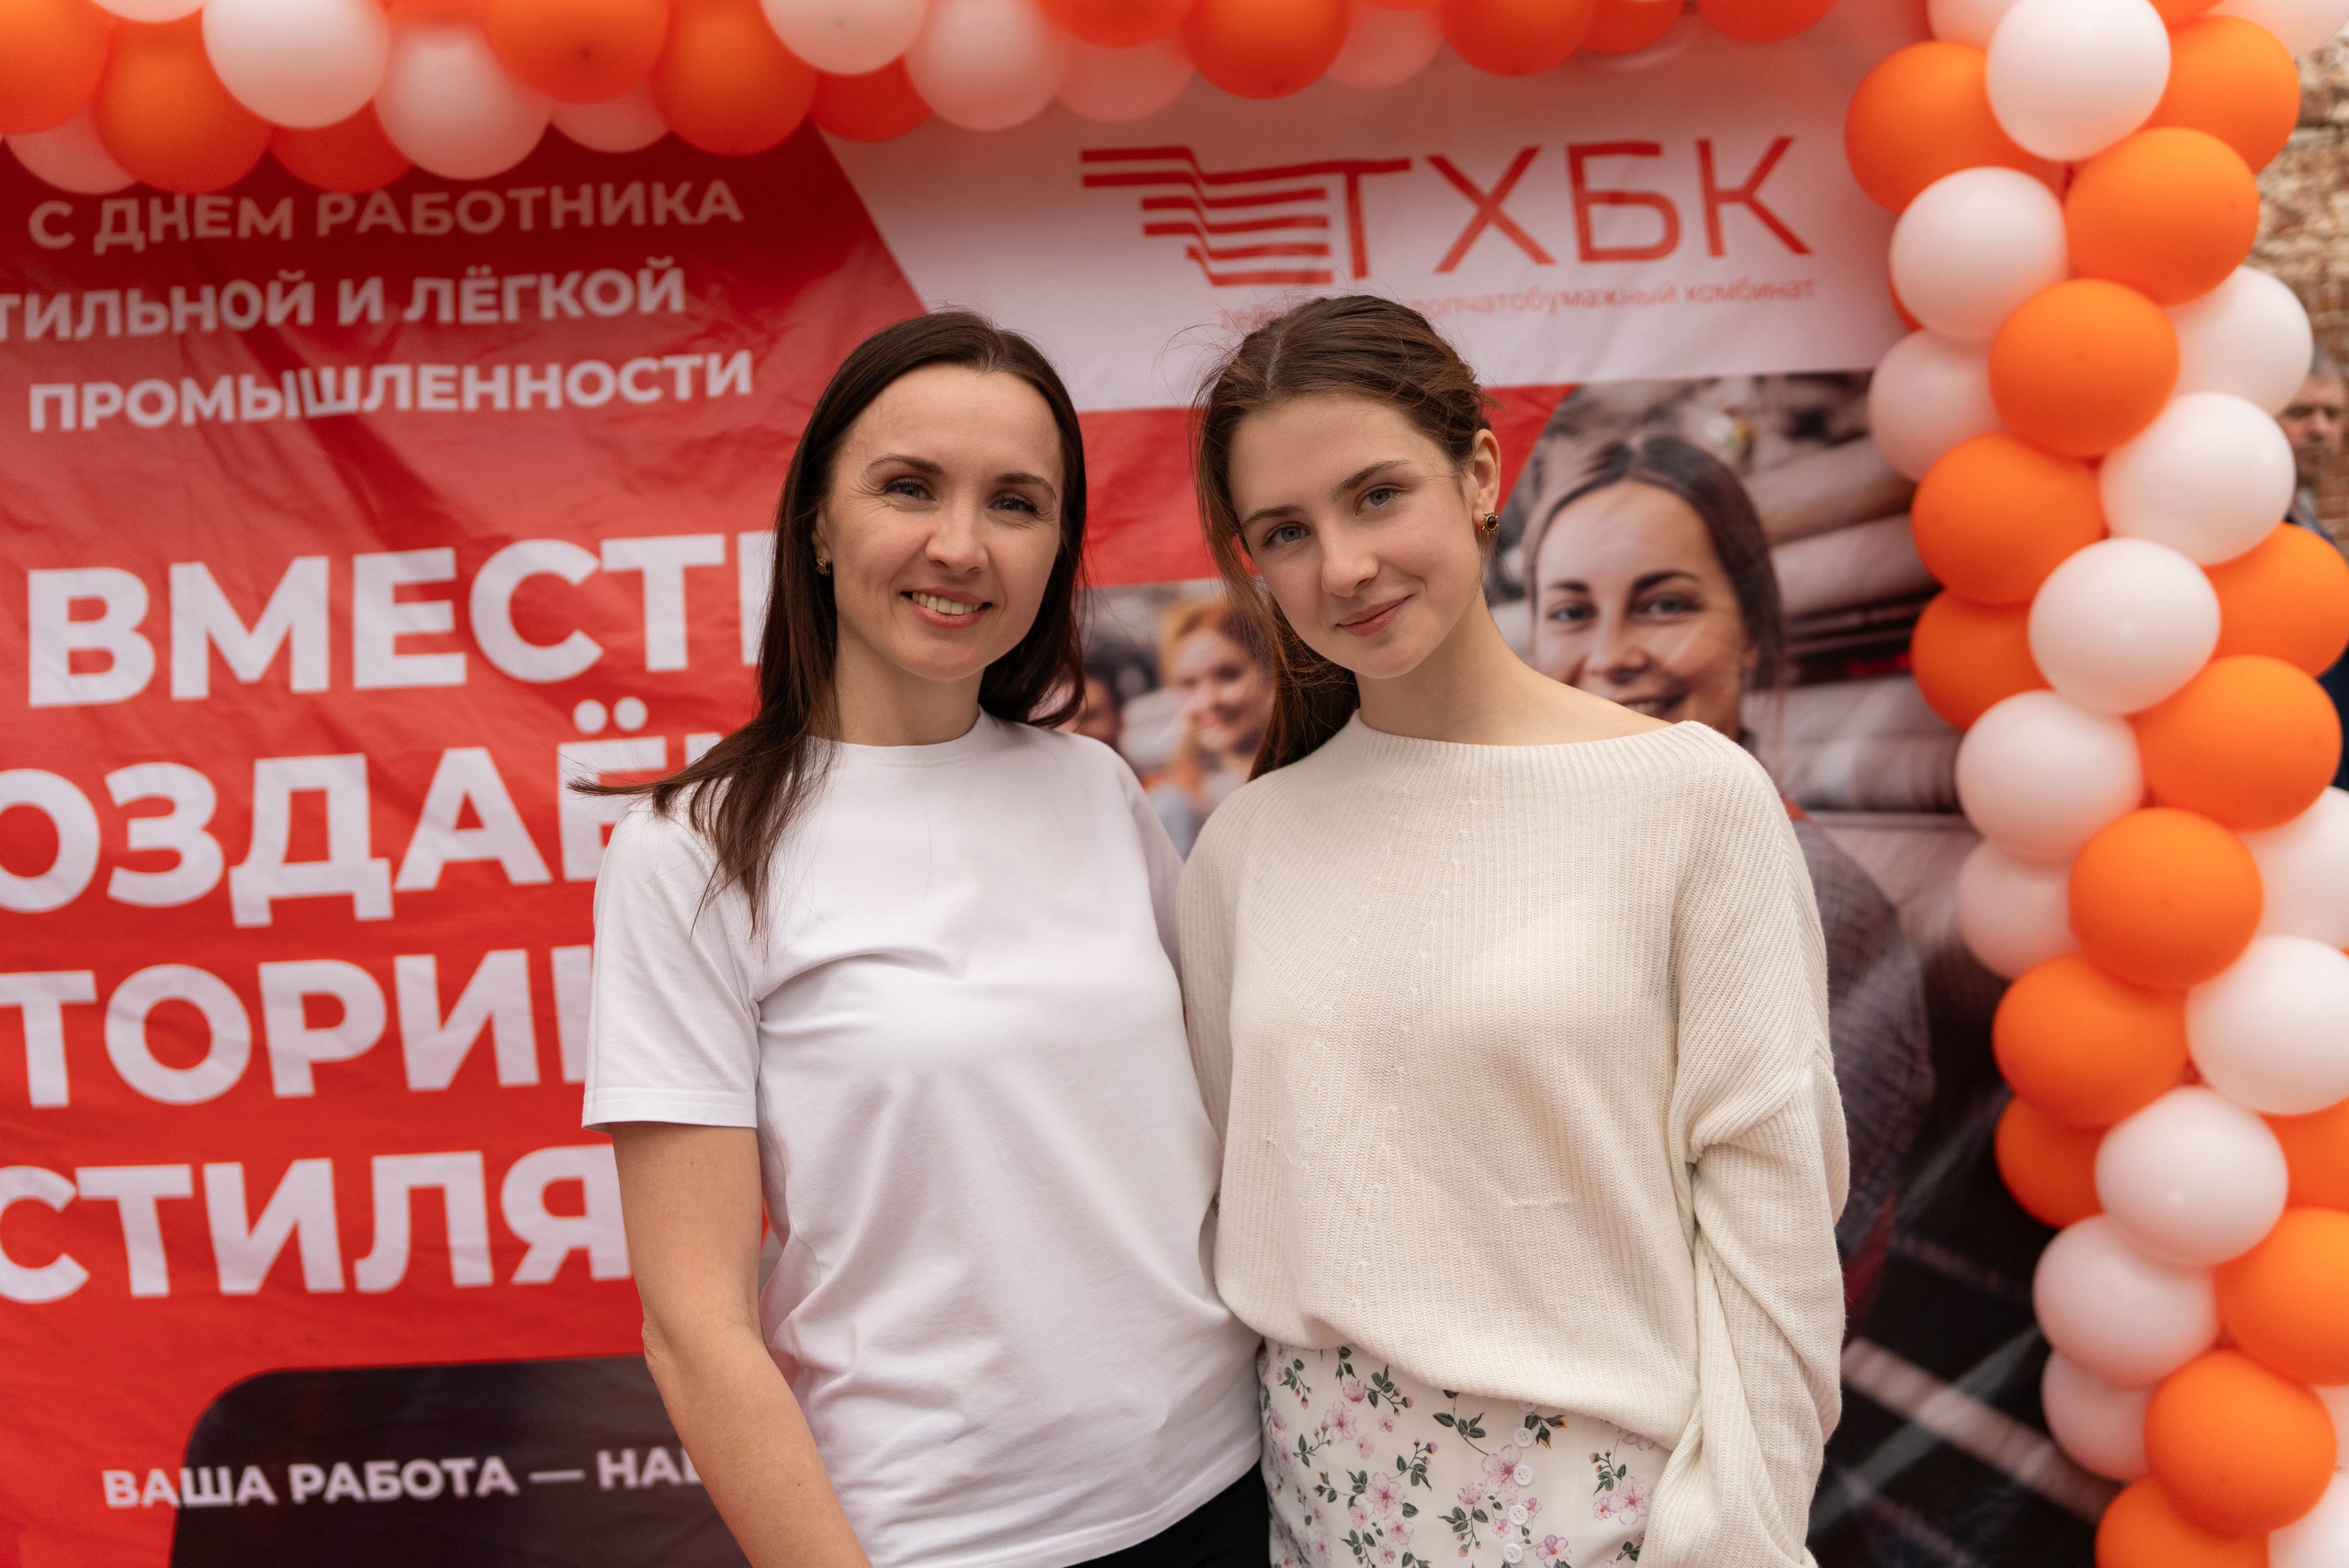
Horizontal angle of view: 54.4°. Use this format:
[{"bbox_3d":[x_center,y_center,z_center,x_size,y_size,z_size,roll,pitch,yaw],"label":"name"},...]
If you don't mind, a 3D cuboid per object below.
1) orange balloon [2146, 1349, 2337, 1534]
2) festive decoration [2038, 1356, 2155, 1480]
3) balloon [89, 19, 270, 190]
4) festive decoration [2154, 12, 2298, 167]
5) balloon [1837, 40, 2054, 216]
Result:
[{"bbox_3d":[1.127,0.697,2.420,0.190,0.186,0.196,-3,-1,0],"label":"orange balloon"},{"bbox_3d":[1.092,0.697,2.596,0.195,0.188,0.195,-4,-1,0],"label":"festive decoration"},{"bbox_3d":[-1.085,-0.748,2.507,0.195,0.188,0.195,-4,-1,0],"label":"balloon"},{"bbox_3d":[1.152,-0.761,2.530,0.185,0.181,0.191,-3,-1,0],"label":"festive decoration"},{"bbox_3d":[0.851,-0.728,2.547,0.198,0.188,0.192,-4,-1,0],"label":"balloon"}]

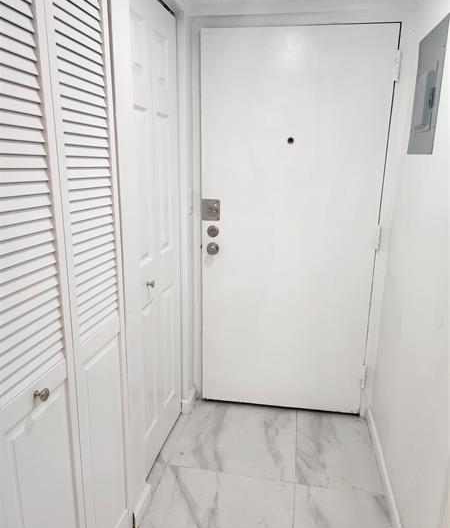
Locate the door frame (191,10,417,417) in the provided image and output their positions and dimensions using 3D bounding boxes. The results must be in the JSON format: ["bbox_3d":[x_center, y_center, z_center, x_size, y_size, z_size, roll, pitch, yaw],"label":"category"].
[{"bbox_3d":[0.345,-0.167,2.150,1.033,2.074,0.109,2,14,7],"label":"door frame"}]

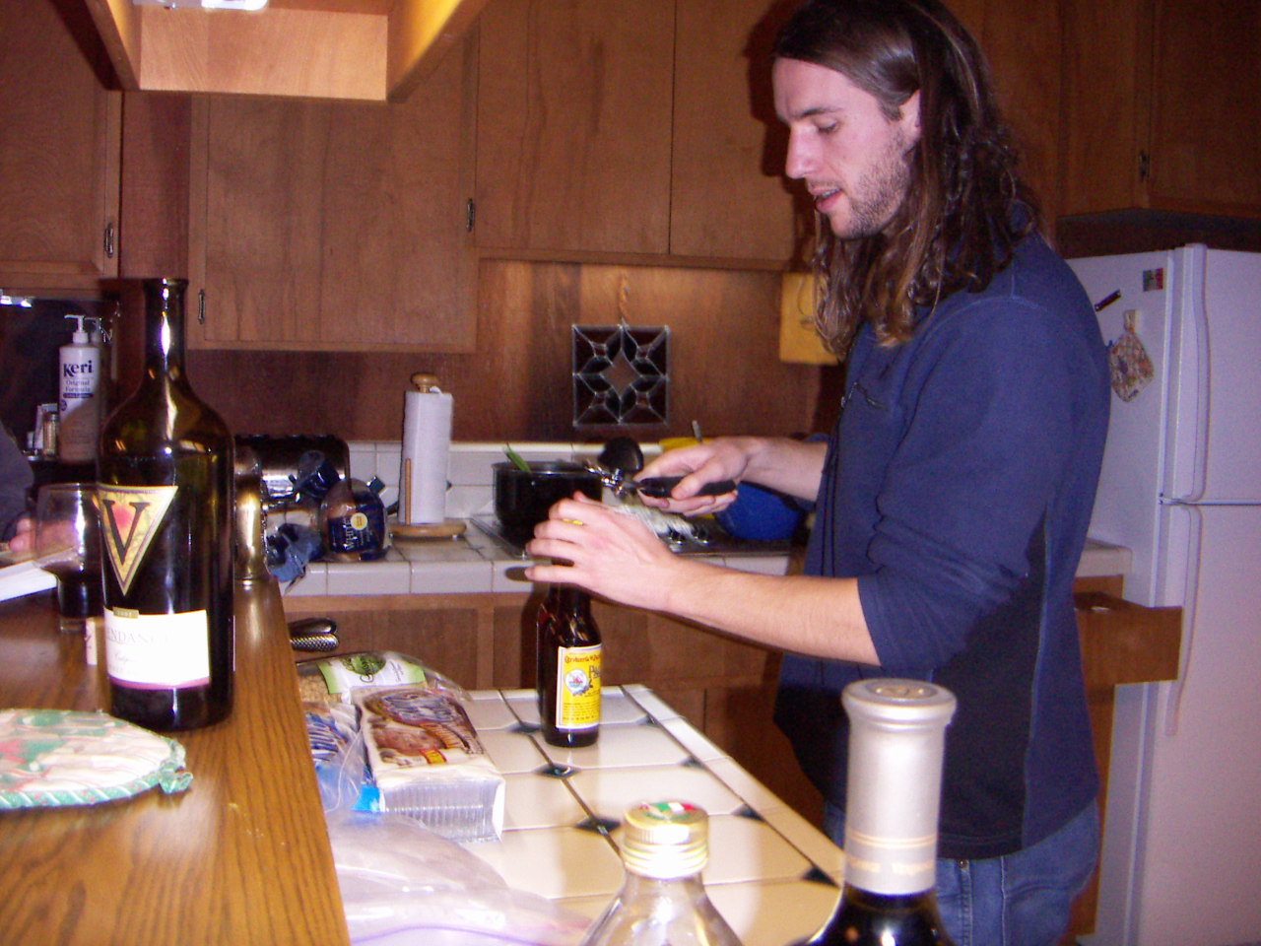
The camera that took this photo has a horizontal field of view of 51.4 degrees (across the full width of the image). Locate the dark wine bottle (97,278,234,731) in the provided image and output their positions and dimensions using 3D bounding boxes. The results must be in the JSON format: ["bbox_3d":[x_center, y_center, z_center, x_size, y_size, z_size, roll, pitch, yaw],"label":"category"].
[{"bbox_3d":[-0.355,0.021,1.015,0.099,0.337,0.099,3,6,19],"label":"dark wine bottle"}]

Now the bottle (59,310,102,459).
[{"bbox_3d":[-1.017,-0.155,2.420,0.068,0.272,0.052,-1,6,-23],"label":"bottle"}]

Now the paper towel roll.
[{"bbox_3d":[-0.434,-0.038,2.800,0.105,0.288,0.105,1,6,-17],"label":"paper towel roll"}]

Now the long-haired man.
[{"bbox_3d":[0.180,0.343,1.460,0.600,1.720,0.520,1,6,-6],"label":"long-haired man"}]

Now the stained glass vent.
[{"bbox_3d":[-0.021,-0.229,3.060,0.234,0.234,0.020,0,6,-17],"label":"stained glass vent"}]

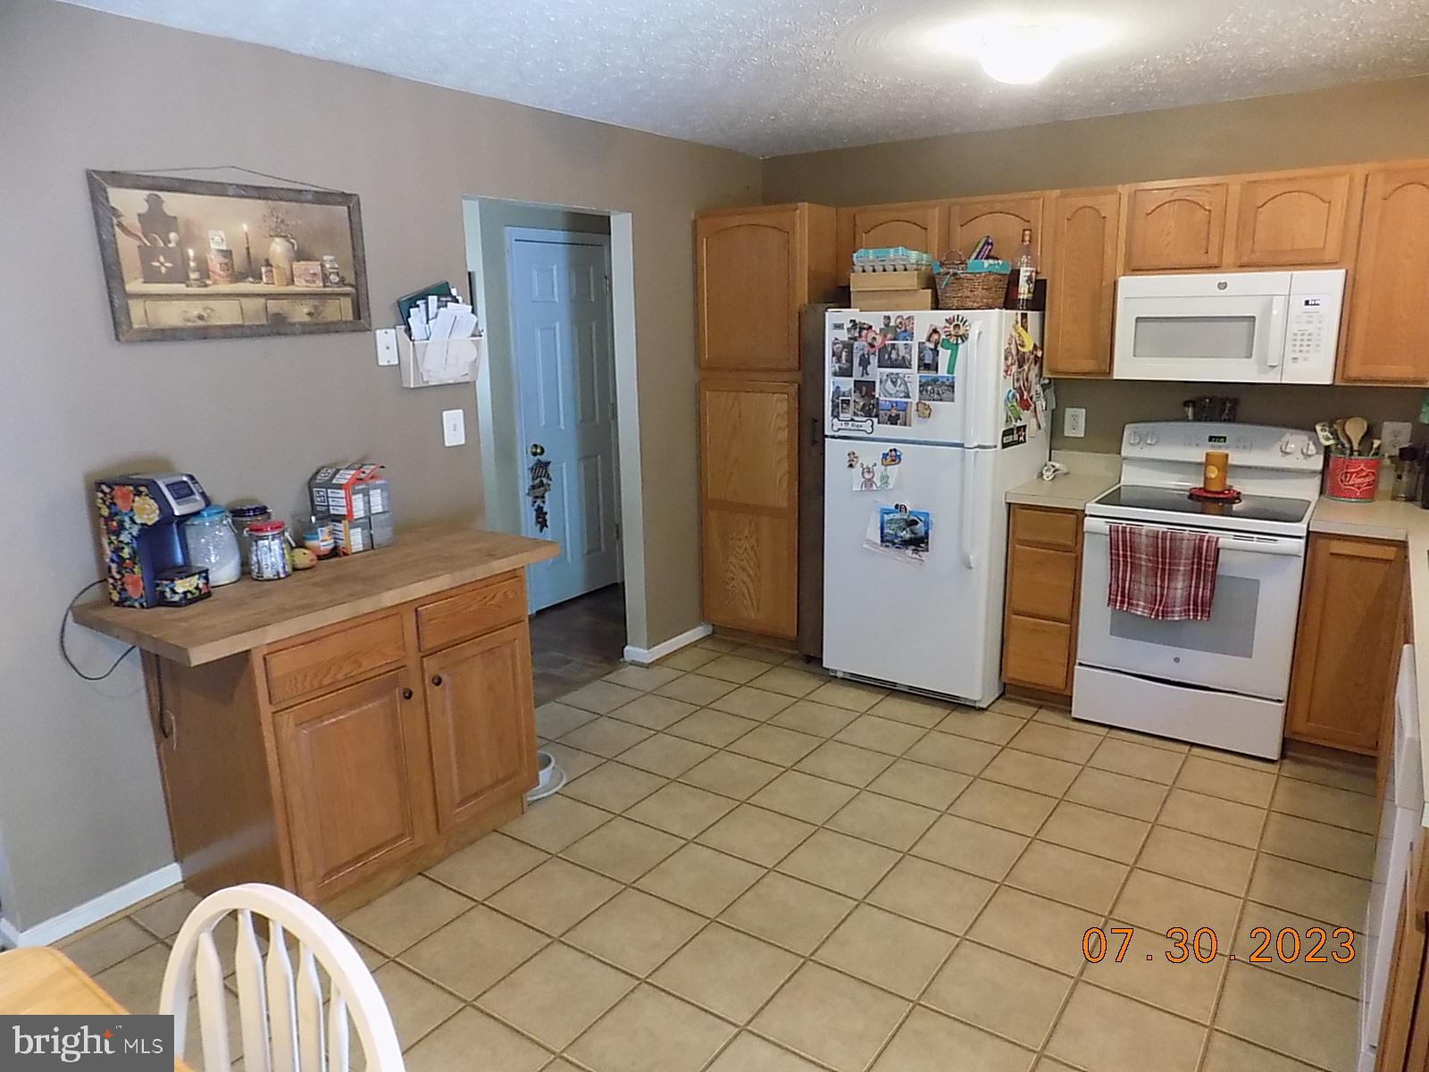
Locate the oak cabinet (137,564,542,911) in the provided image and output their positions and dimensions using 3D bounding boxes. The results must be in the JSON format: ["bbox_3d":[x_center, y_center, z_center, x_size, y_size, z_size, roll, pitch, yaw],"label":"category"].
[{"bbox_3d":[-1.110,0.580,2.974,0.617,0.885,0.909,8,16,35],"label":"oak cabinet"}]

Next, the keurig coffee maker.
[{"bbox_3d":[-1.522,0.011,2.615,0.203,0.335,0.187,2,13,16],"label":"keurig coffee maker"}]

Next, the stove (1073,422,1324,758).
[{"bbox_3d":[1.950,0.162,3.833,0.758,1.181,0.684,7,15,35],"label":"stove"}]

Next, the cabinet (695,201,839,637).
[{"bbox_3d":[0.354,-0.520,4.859,0.621,2.136,0.632,8,16,35],"label":"cabinet"}]

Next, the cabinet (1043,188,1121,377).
[{"bbox_3d":[1.593,-1.056,4.008,0.288,0.757,0.344,8,16,35],"label":"cabinet"}]

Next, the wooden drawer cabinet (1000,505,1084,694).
[{"bbox_3d":[1.541,0.244,4.227,0.297,0.854,0.585,7,15,35],"label":"wooden drawer cabinet"}]

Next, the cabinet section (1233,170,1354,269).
[{"bbox_3d":[2.147,-1.146,3.509,0.365,0.325,0.320,8,15,34],"label":"cabinet section"}]

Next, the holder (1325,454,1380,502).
[{"bbox_3d":[2.459,-0.223,3.648,0.190,0.178,0.190,8,16,35],"label":"holder"}]

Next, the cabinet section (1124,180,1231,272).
[{"bbox_3d":[1.835,-1.191,3.722,0.360,0.325,0.320,8,15,34],"label":"cabinet section"}]

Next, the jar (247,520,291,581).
[{"bbox_3d":[-1.331,0.042,2.839,0.096,0.166,0.096,-2,12,0],"label":"jar"}]

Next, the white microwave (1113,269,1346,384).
[{"bbox_3d":[2.009,-0.815,3.717,0.759,0.403,0.418,7,15,35],"label":"white microwave"}]

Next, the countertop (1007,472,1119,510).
[{"bbox_3d":[1.520,-0.190,4.086,0.312,0.040,0.636,8,16,35],"label":"countertop"}]

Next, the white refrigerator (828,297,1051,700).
[{"bbox_3d":[1.011,-0.165,4.313,0.748,1.665,0.802,7,15,35],"label":"white refrigerator"}]

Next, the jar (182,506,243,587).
[{"bbox_3d":[-1.478,0.028,2.806,0.123,0.218,0.123,-2,12,0],"label":"jar"}]

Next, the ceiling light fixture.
[{"bbox_3d":[0.934,-1.454,2.905,0.241,0.130,0.241,7,15,35],"label":"ceiling light fixture"}]

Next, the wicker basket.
[{"bbox_3d":[1.055,-1.039,3.875,0.284,0.227,0.310,8,16,35],"label":"wicker basket"}]

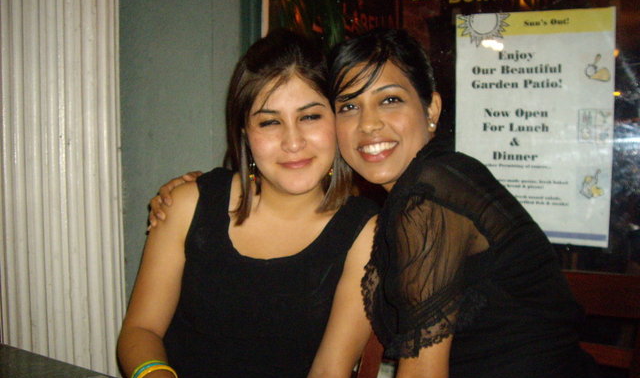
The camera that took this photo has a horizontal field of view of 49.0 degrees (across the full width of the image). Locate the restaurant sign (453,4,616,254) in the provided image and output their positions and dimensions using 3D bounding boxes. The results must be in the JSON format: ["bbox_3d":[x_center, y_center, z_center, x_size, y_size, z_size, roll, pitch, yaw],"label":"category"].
[{"bbox_3d":[0.394,-0.111,1.312,0.280,0.432,0.008,2,9,22],"label":"restaurant sign"}]

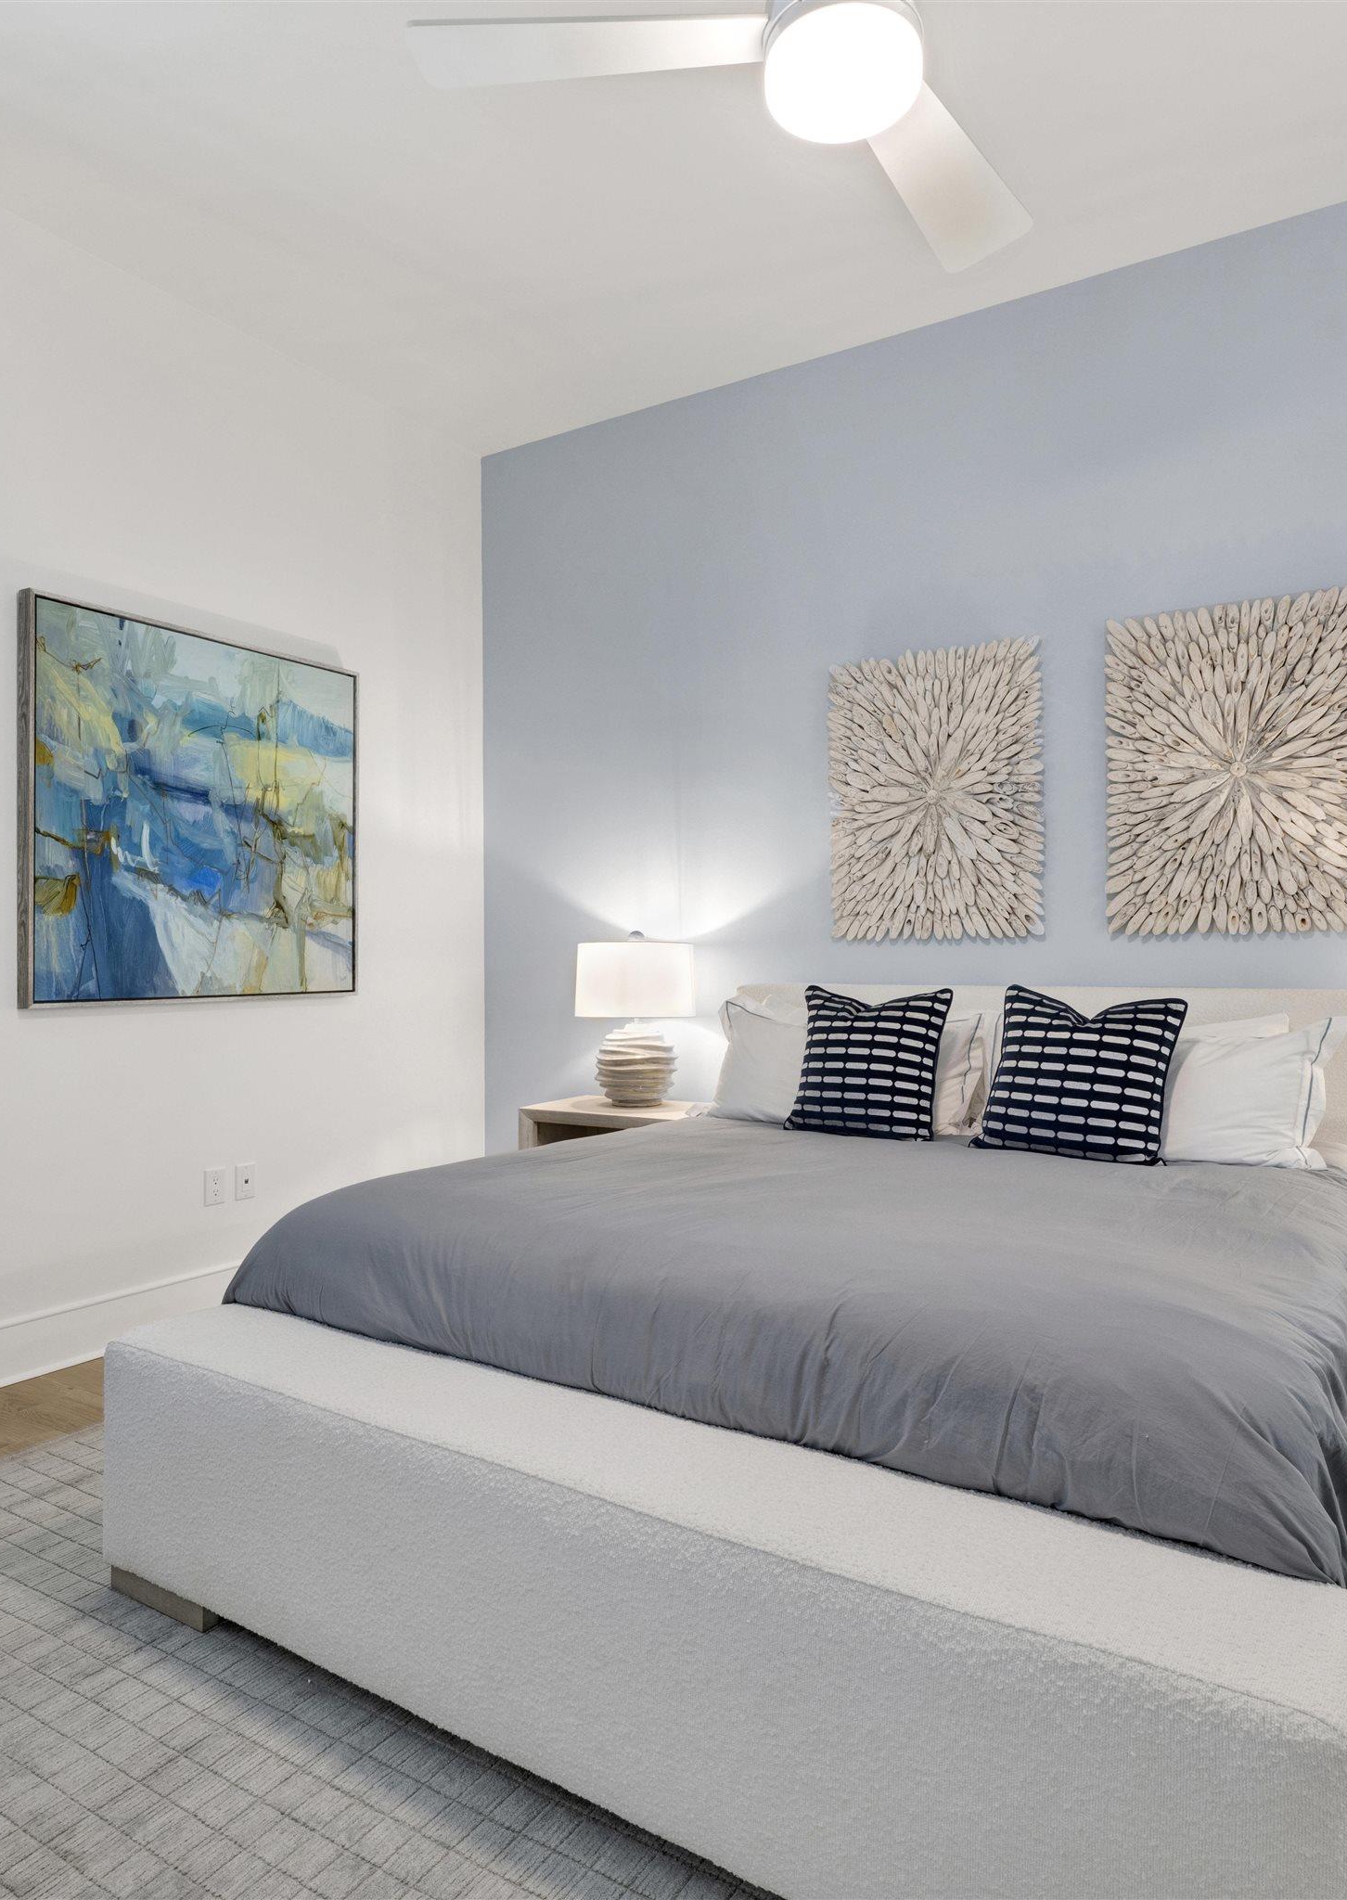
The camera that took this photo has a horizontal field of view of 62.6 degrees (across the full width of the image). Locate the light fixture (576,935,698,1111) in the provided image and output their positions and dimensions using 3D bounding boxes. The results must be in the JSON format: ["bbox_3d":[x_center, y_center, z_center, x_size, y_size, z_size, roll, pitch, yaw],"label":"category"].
[{"bbox_3d":[-0.132,0.252,3.979,0.440,0.625,0.440,0,0,0],"label":"light fixture"}]

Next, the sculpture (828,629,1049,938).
[{"bbox_3d":[0.855,-0.494,3.617,0.696,0.927,0.060,0,0,30],"label":"sculpture"}]

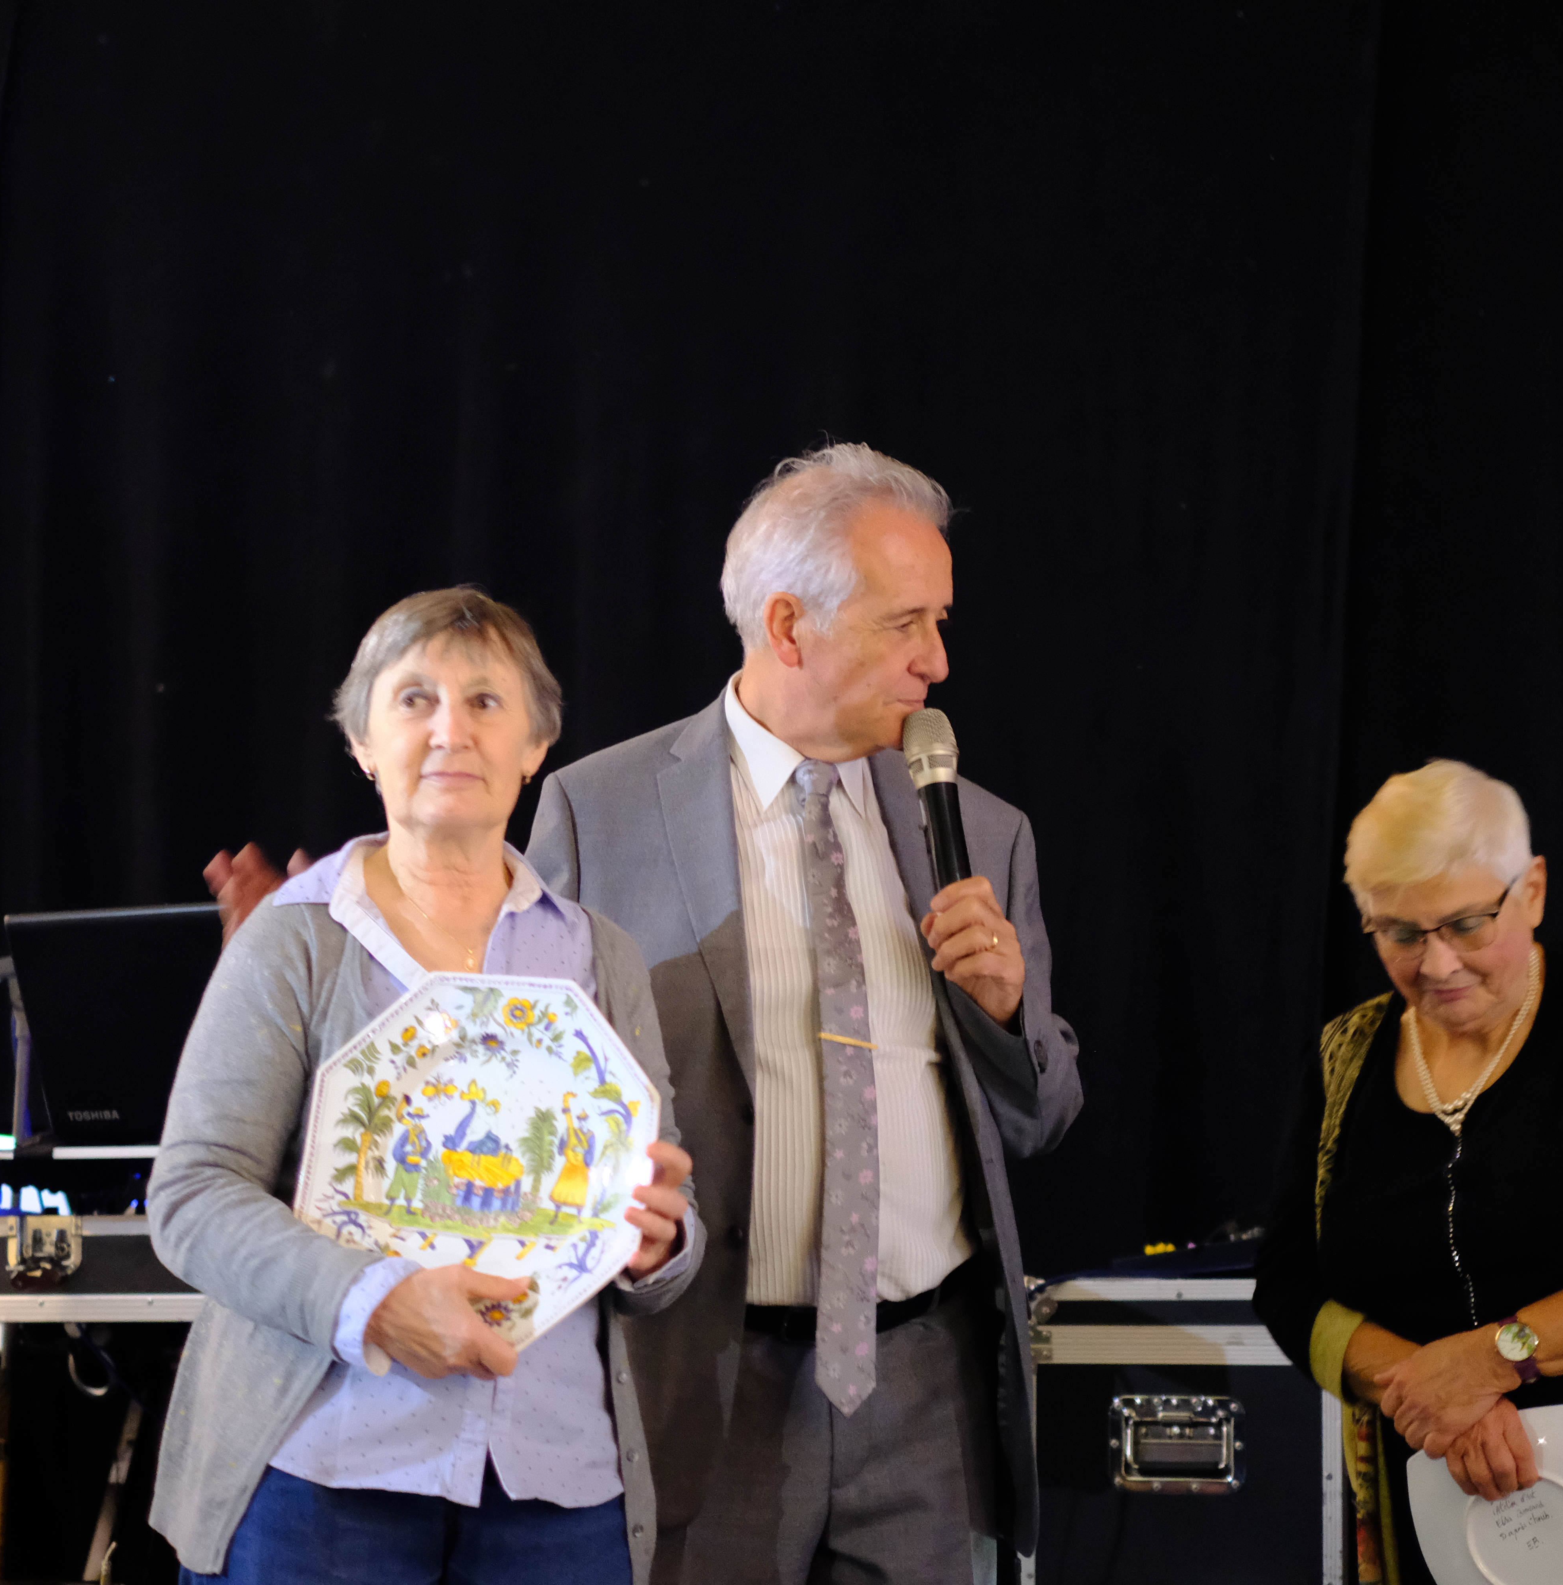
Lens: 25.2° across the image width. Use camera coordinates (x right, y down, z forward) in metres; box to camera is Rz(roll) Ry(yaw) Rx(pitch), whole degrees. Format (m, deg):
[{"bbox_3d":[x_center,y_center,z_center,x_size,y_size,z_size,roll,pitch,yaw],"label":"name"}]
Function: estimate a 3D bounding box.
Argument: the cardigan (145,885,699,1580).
[{"bbox_3d":[-0.301,0.372,2.950,0.460,0.610,0.330,3,-7,-17],"label":"cardigan"}]

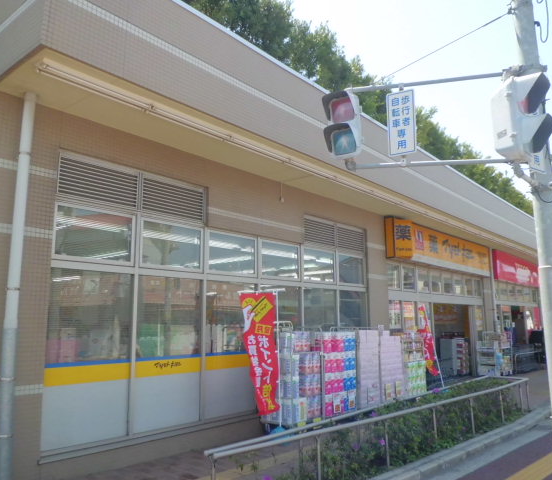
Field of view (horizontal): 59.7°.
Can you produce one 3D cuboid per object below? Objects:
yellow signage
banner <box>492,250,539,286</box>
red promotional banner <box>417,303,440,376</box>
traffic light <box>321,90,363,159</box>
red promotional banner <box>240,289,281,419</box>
[{"bbox_3d":[4.965,0.367,13.926,0.340,1.020,6.700,-9,-13,40],"label":"yellow signage"},{"bbox_3d":[9.941,1.315,19.524,0.320,1.030,6.300,-9,-13,40],"label":"banner"},{"bbox_3d":[3.611,2.342,11.400,0.500,1.750,0.180,-6,-11,31],"label":"red promotional banner"},{"bbox_3d":[0.681,-1.184,5.000,0.360,0.700,0.380,-7,-12,35],"label":"traffic light"},{"bbox_3d":[-0.242,1.707,7.350,0.600,1.750,0.140,-5,-11,25],"label":"red promotional banner"}]

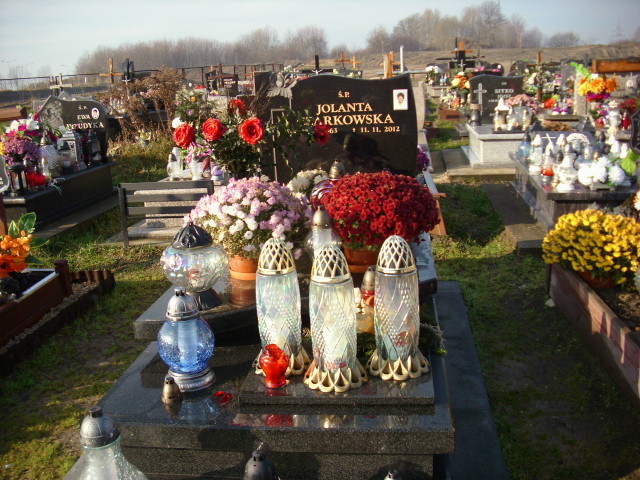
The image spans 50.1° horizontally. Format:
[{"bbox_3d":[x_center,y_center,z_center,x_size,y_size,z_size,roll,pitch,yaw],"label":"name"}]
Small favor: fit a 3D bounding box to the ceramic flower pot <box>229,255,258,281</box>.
[{"bbox_3d":[-0.279,0.077,2.682,0.156,0.130,0.156,-3,14,1],"label":"ceramic flower pot"}]

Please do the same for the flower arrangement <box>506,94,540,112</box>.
[{"bbox_3d":[2.647,-1.763,8.900,0.440,0.260,0.340,0,15,7],"label":"flower arrangement"}]

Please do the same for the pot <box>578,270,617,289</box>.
[{"bbox_3d":[1.427,0.148,3.455,0.200,0.150,0.200,0,15,7],"label":"pot"}]

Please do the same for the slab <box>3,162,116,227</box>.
[{"bbox_3d":[-2.846,-0.434,6.762,0.950,0.350,2.150,-2,14,4],"label":"slab"}]

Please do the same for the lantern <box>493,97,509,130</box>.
[{"bbox_3d":[2.452,-1.707,9.259,0.215,0.447,0.215,-1,14,8],"label":"lantern"}]

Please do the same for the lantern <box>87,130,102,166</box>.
[{"bbox_3d":[-2.522,-1.006,7.622,0.150,0.340,0.150,-2,14,4],"label":"lantern"}]

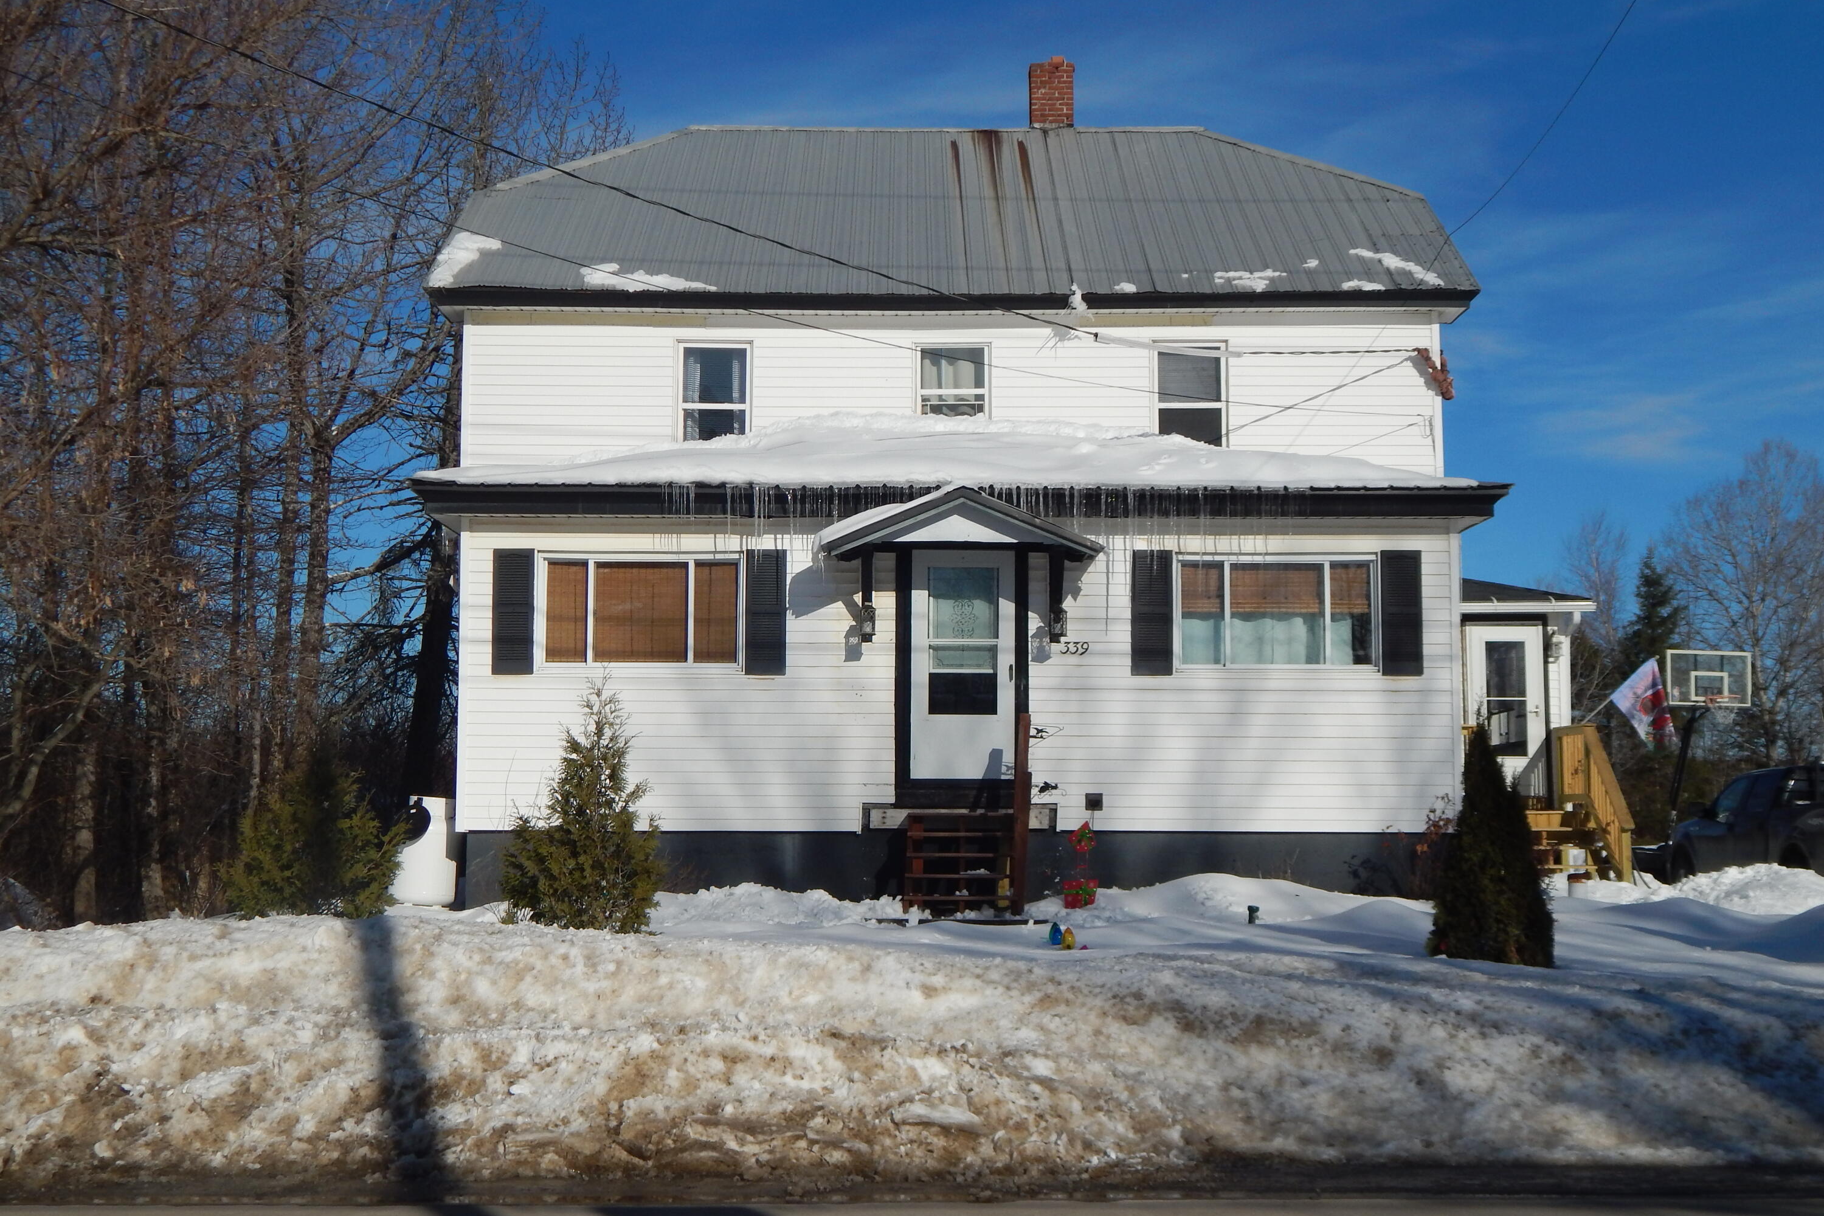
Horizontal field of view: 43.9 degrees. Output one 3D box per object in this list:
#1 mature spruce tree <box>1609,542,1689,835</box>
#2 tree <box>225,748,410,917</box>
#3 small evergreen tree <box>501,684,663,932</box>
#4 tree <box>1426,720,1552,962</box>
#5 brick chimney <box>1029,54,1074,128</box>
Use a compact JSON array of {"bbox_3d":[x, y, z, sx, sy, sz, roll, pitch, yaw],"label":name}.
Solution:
[{"bbox_3d":[18.226,2.096,56.000,2.043,7.185,2.200,0,-5,0],"label":"mature spruce tree"},{"bbox_3d":[-3.222,1.249,12.300,1.006,0.959,1.000,0,-5,0],"label":"tree"},{"bbox_3d":[-1.864,1.143,12.800,0.918,1.473,0.920,0,-5,0],"label":"small evergreen tree"},{"bbox_3d":[3.319,1.378,13.000,0.728,1.439,0.730,0,-5,0],"label":"tree"},{"bbox_3d":[1.689,-6.221,27.400,0.534,0.913,0.500,0,-5,0],"label":"brick chimney"}]

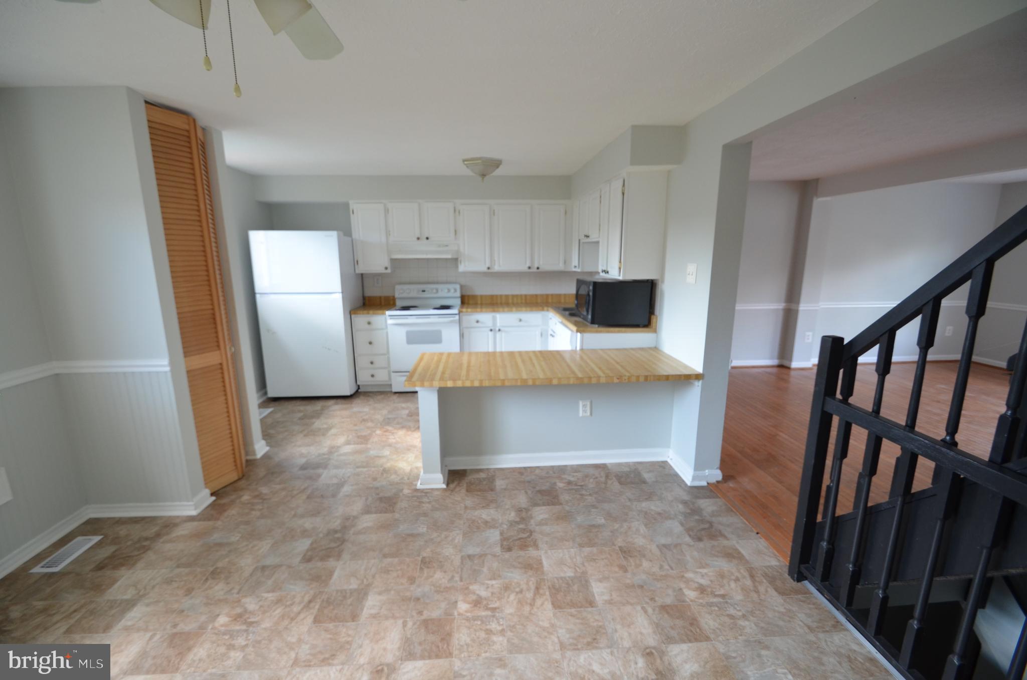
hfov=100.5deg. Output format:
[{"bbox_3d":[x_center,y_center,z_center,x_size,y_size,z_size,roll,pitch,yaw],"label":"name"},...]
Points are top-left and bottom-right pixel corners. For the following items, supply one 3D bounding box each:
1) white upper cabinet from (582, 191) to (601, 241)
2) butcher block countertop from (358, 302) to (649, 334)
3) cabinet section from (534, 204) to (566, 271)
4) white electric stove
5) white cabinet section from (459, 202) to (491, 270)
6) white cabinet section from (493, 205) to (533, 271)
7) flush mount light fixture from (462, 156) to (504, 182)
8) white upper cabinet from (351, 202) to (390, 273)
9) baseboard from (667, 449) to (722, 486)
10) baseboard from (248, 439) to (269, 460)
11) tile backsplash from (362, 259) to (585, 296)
[{"bbox_3d":[0.885,-1.174,4.048,0.333,0.445,0.795,-1,11,-4],"label":"white upper cabinet"},{"bbox_3d":[-0.321,-0.245,4.285,2.769,0.041,1.947,-1,11,-4],"label":"butcher block countertop"},{"bbox_3d":[0.390,-1.180,4.952,0.369,0.731,0.310,-1,12,-4],"label":"cabinet section"},{"bbox_3d":[-0.988,-0.035,4.901,0.760,1.170,0.682,-1,11,-4],"label":"white electric stove"},{"bbox_3d":[-0.439,-1.166,4.892,0.369,0.731,0.310,-1,12,-4],"label":"white cabinet section"},{"bbox_3d":[-0.021,-1.173,4.922,0.445,0.731,0.310,-1,12,-4],"label":"white cabinet section"},{"bbox_3d":[-0.273,-1.511,3.796,0.355,0.181,0.355,-1,11,-4],"label":"flush mount light fixture"},{"bbox_3d":[-1.574,-1.161,4.860,0.396,0.770,0.325,-1,11,-4],"label":"white upper cabinet"},{"bbox_3d":[1.258,0.884,3.000,0.215,0.102,0.367,-1,11,-4],"label":"baseboard"},{"bbox_3d":[-1.975,0.837,3.313,0.089,0.095,0.179,-1,11,-4],"label":"baseboard"},{"bbox_3d":[-0.427,-0.765,5.179,2.744,0.441,0.025,-1,11,-4],"label":"tile backsplash"}]

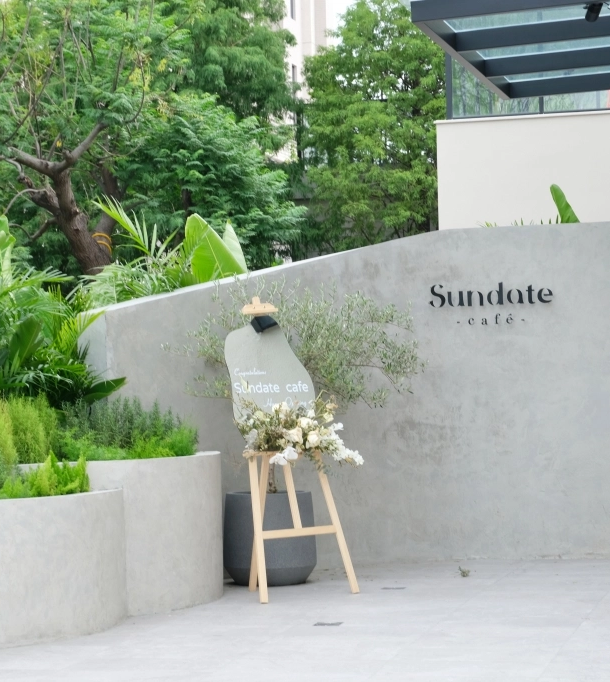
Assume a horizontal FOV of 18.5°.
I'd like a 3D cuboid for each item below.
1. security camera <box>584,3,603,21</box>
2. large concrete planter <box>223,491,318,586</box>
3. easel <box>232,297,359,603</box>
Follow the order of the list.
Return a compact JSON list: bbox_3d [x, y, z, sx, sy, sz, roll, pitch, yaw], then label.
[{"bbox_3d":[1.691,-1.931,11.000,0.080,0.090,0.200,-1,3,3],"label":"security camera"},{"bbox_3d":[-0.180,1.026,9.811,0.491,0.470,0.491,-1,0,0],"label":"large concrete planter"},{"bbox_3d":[-0.100,0.516,9.358,0.580,1.489,0.461,-2,0,-36],"label":"easel"}]

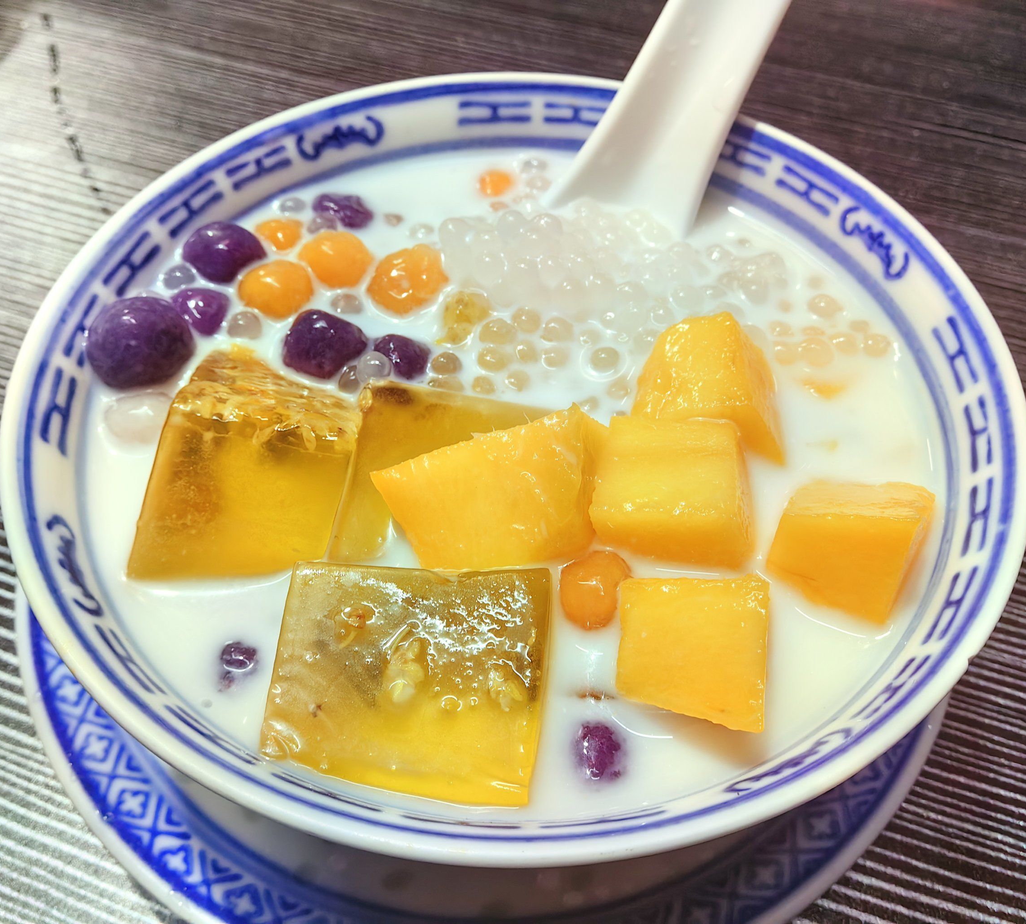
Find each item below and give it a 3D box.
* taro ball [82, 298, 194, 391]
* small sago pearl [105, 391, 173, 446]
[{"bbox_3d":[-0.059,-0.019,0.152,0.016,0.014,0.016,0,53,0],"label":"taro ball"},{"bbox_3d":[-0.058,-0.006,0.148,0.011,0.008,0.010,0,53,0],"label":"small sago pearl"}]

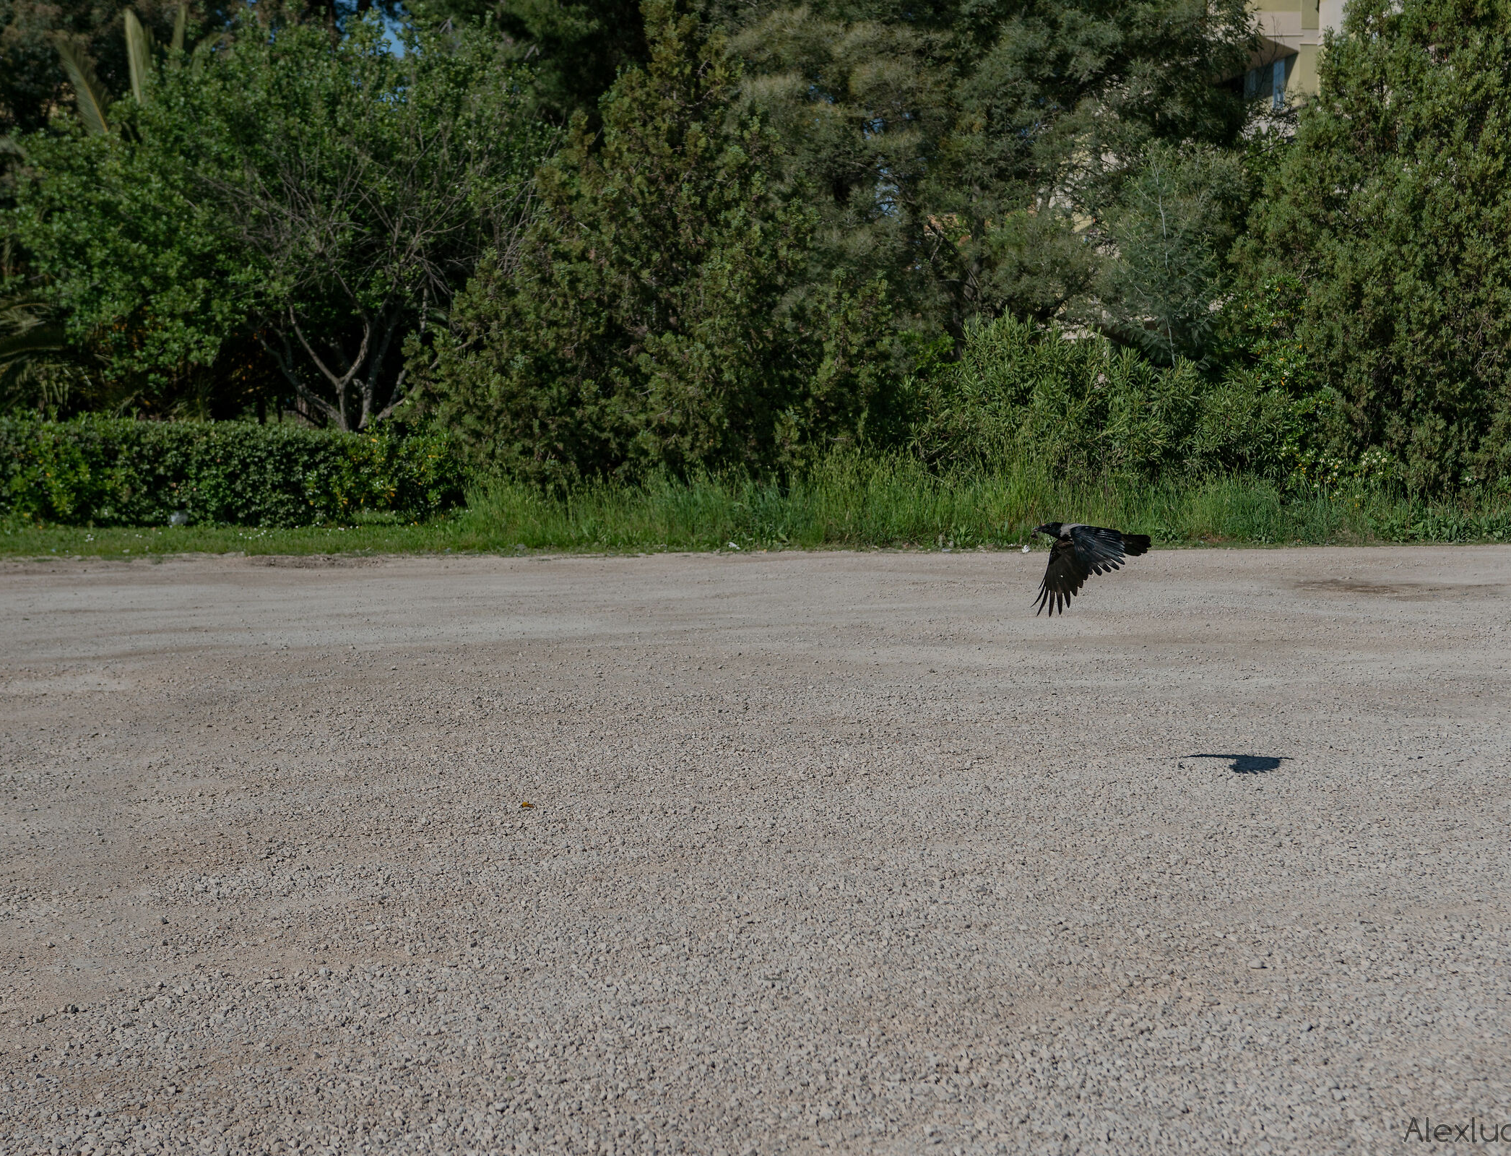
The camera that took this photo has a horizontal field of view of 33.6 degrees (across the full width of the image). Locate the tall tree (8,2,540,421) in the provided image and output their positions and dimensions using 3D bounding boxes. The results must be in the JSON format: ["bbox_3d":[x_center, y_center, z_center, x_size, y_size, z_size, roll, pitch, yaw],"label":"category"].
[{"bbox_3d":[-4.600,-3.080,24.300,5.300,4.800,4.700,0,6,0],"label":"tall tree"}]

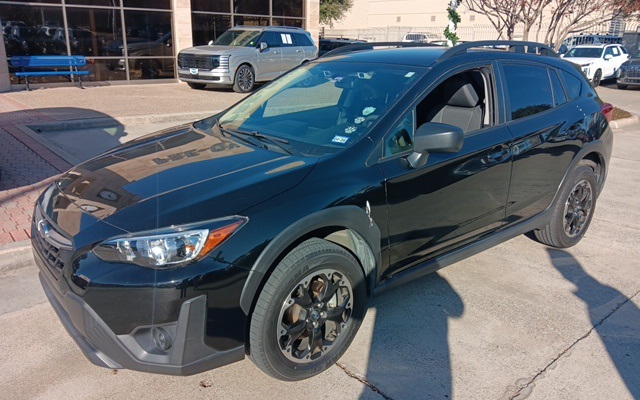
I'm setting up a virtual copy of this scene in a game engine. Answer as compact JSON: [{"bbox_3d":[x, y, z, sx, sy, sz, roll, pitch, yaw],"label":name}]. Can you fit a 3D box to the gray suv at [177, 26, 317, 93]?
[{"bbox_3d":[-2.019,-4.451,15.004,2.000,1.790,5.060,12,21,30],"label":"gray suv"}]

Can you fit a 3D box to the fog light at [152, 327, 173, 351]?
[{"bbox_3d":[-0.643,0.568,1.981,0.065,0.105,0.100,-13,21,-37],"label":"fog light"}]

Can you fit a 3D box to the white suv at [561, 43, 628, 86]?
[{"bbox_3d":[12.664,-6.368,22.556,4.980,1.750,1.980,-15,24,-41],"label":"white suv"}]

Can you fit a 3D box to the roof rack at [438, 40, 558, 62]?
[{"bbox_3d":[1.257,-1.012,3.259,1.470,0.135,0.080,-13,21,-37],"label":"roof rack"}]

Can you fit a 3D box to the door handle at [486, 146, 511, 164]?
[{"bbox_3d":[1.083,-0.281,2.925,0.220,0.055,0.050,-13,21,-37],"label":"door handle"}]

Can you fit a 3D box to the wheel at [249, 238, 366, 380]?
[{"bbox_3d":[-0.074,0.520,2.327,0.690,0.690,0.225,-13,21,-37],"label":"wheel"}]

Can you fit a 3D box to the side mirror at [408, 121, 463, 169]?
[{"bbox_3d":[0.579,-0.287,2.463,0.170,0.200,0.240,-13,21,-37],"label":"side mirror"}]

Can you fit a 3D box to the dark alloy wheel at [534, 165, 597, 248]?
[{"bbox_3d":[2.008,0.047,3.921,0.690,0.690,0.225,-13,21,-37],"label":"dark alloy wheel"}]

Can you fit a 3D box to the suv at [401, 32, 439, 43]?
[{"bbox_3d":[6.250,-9.400,29.500,1.950,1.780,4.800,9,20,22],"label":"suv"}]

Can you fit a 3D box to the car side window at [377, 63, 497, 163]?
[{"bbox_3d":[0.664,-0.510,2.646,1.110,0.480,0.060,-13,3,-37],"label":"car side window"}]

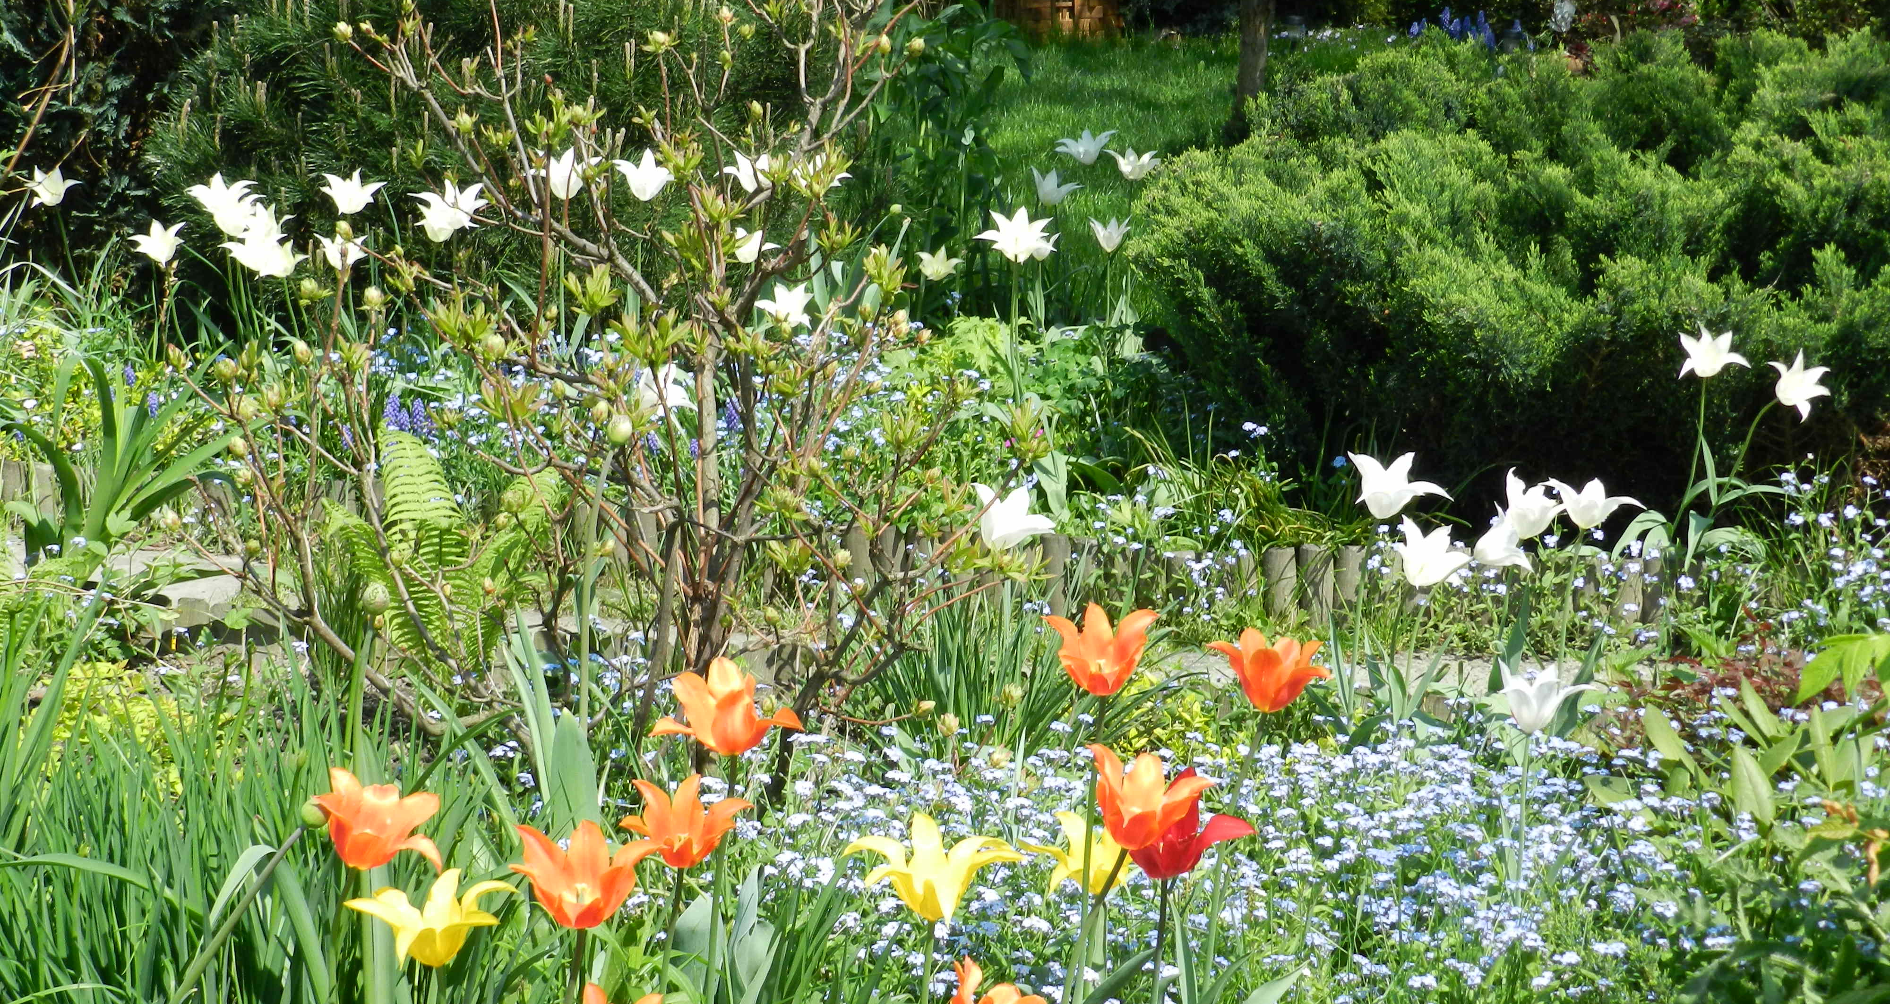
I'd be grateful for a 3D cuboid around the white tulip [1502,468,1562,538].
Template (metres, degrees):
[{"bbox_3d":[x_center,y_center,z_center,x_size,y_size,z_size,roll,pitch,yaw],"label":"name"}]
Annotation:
[{"bbox_3d":[0.695,0.003,3.880,0.078,0.080,0.082,8,15,-2],"label":"white tulip"}]

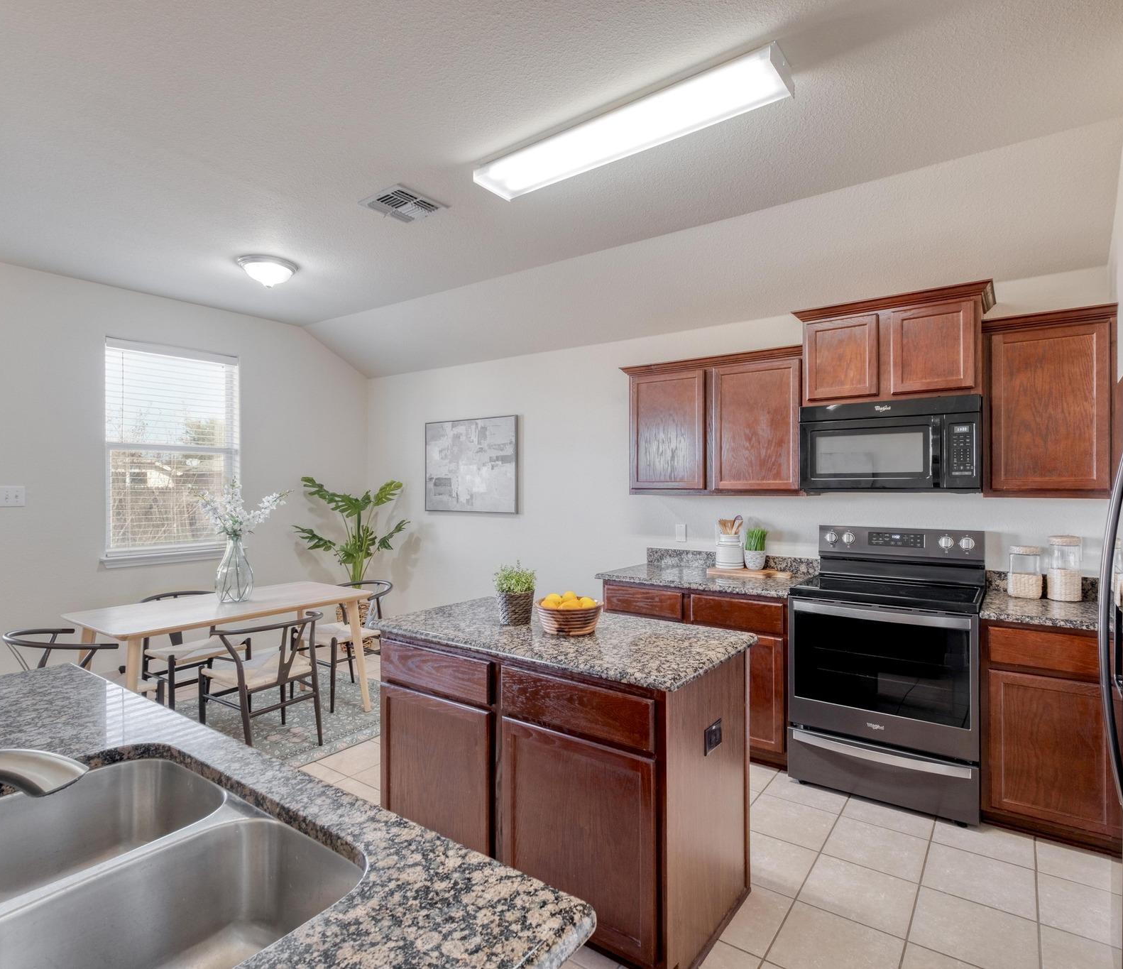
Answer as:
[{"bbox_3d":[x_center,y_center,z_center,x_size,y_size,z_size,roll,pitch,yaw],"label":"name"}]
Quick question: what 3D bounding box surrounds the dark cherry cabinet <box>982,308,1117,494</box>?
[{"bbox_3d":[2.198,-0.334,2.752,0.454,0.797,0.350,0,0,35],"label":"dark cherry cabinet"}]

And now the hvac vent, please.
[{"bbox_3d":[-0.736,-1.311,2.836,0.300,0.025,0.290,0,0,35],"label":"hvac vent"}]

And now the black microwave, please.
[{"bbox_3d":[1.651,-0.173,3.036,0.760,0.437,0.425,0,0,36],"label":"black microwave"}]

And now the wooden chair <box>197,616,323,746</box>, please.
[{"bbox_3d":[-1.604,1.073,3.294,0.520,0.725,0.530,0,0,36],"label":"wooden chair"}]

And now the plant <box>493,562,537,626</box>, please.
[{"bbox_3d":[-0.175,0.404,2.289,0.156,0.237,0.156,0,0,0],"label":"plant"}]

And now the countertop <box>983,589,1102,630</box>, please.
[{"bbox_3d":[2.088,0.539,2.581,0.480,0.038,0.650,0,0,36],"label":"countertop"}]

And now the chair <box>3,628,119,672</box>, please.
[{"bbox_3d":[-2.334,1.070,2.933,0.530,0.730,0.520,0,0,36],"label":"chair"}]

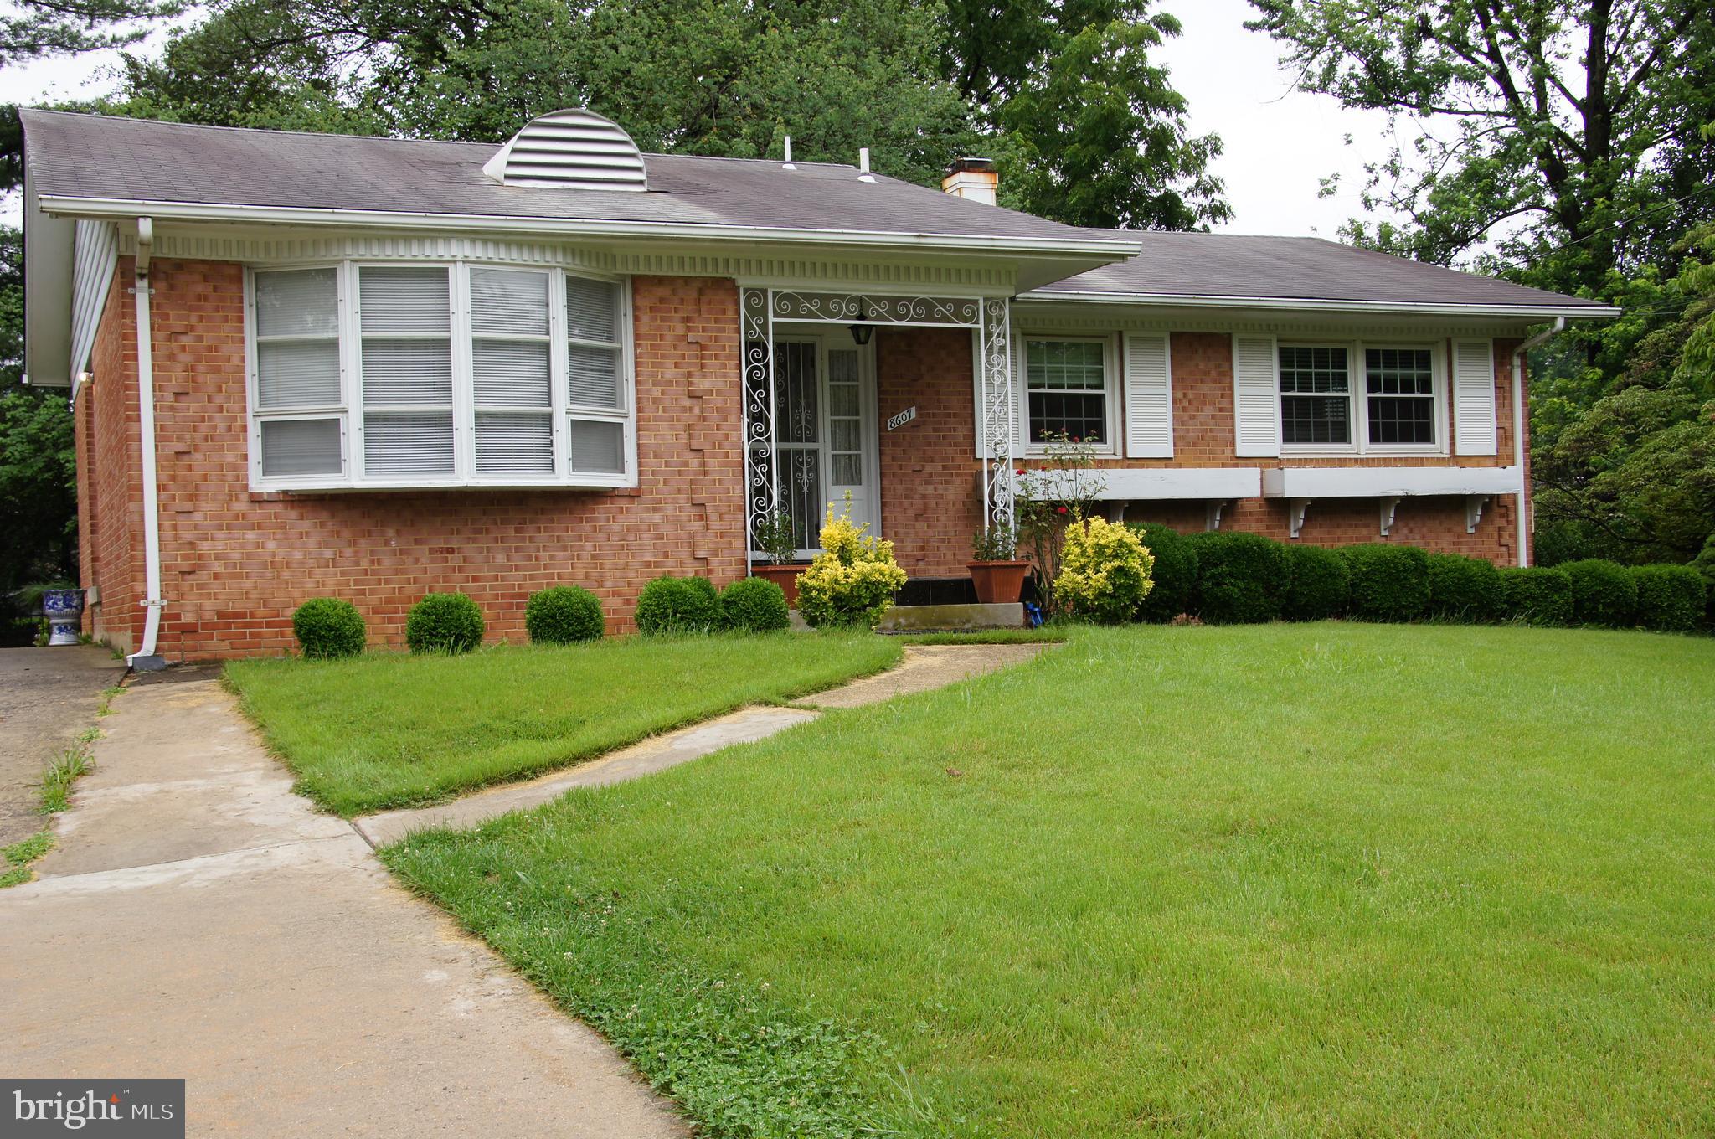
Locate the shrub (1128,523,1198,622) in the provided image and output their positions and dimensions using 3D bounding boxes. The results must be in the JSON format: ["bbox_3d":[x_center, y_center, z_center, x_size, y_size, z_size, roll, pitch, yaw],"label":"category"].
[{"bbox_3d":[2.690,0.042,16.631,0.718,0.899,0.718,-2,0,0],"label":"shrub"}]

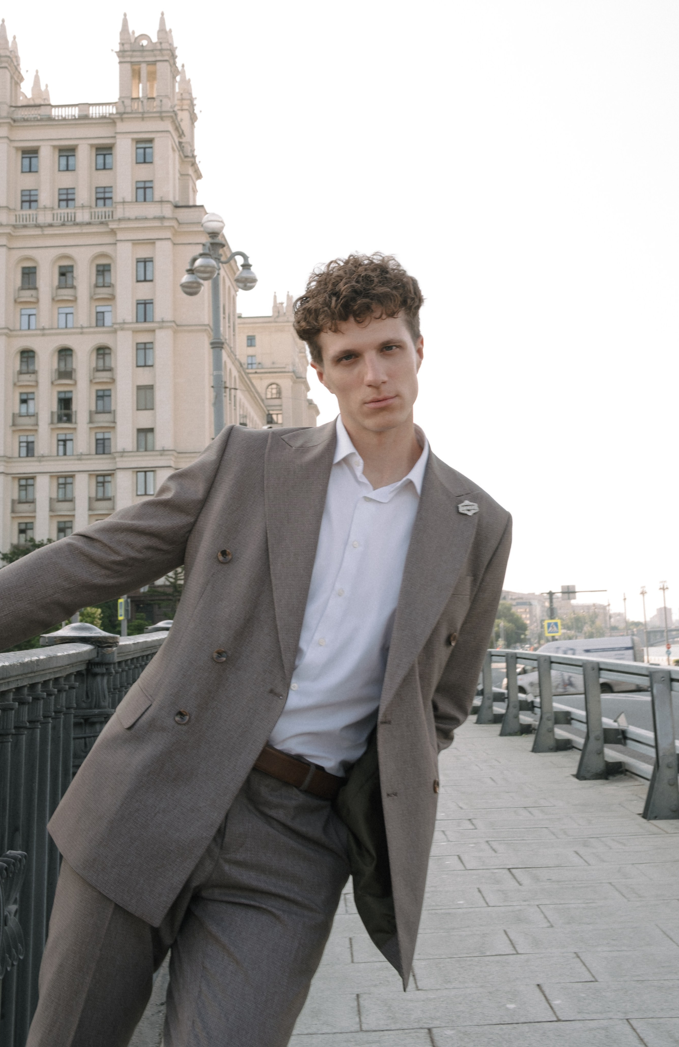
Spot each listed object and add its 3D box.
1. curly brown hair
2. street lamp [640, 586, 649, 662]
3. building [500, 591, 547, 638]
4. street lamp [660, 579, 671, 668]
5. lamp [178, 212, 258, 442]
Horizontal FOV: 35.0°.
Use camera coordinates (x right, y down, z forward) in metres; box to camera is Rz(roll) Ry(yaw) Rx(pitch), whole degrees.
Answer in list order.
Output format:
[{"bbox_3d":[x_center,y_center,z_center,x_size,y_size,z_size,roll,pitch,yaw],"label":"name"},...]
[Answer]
[{"bbox_3d":[0.025,-0.307,1.570,0.195,0.175,0.220,-13,-5,-1],"label":"curly brown hair"},{"bbox_3d":[41.980,14.125,148.000,1.100,11.000,1.100,-4,-7,17],"label":"street lamp"},{"bbox_3d":[87.392,46.068,520.000,28.000,28.000,28.000,-3,-7,11],"label":"building"},{"bbox_3d":[40.962,12.679,135.000,1.250,11.000,1.200,-4,-7,17],"label":"street lamp"},{"bbox_3d":[-2.277,-1.027,20.300,1.500,9.800,1.500,-1,-7,-11],"label":"lamp"}]

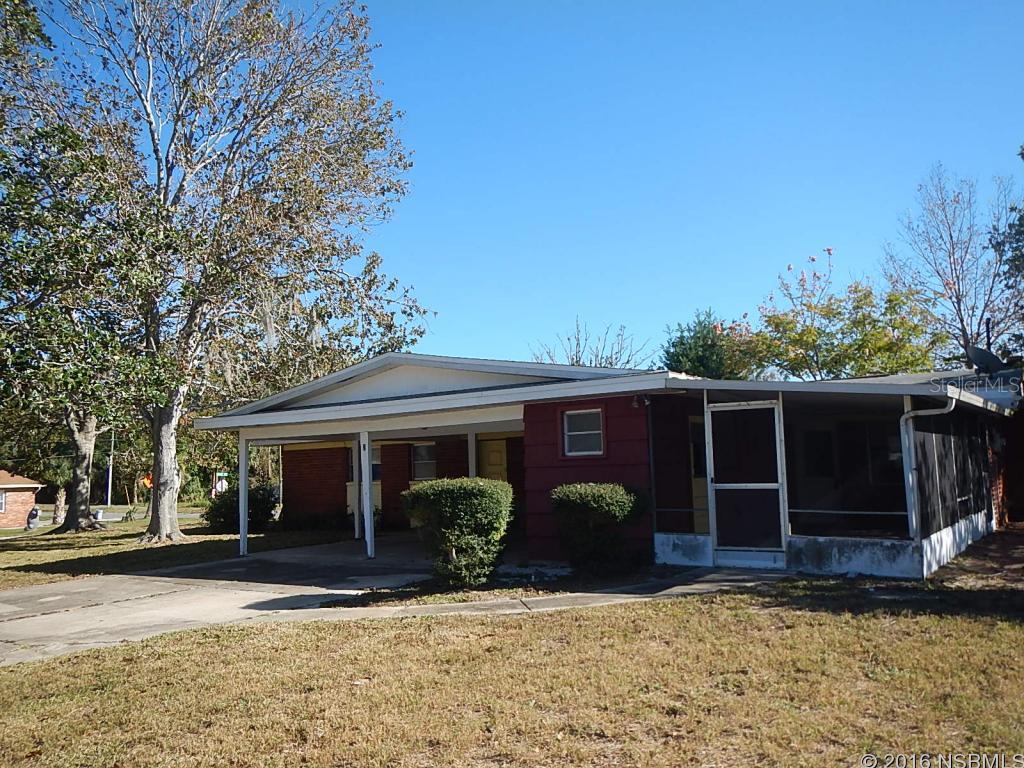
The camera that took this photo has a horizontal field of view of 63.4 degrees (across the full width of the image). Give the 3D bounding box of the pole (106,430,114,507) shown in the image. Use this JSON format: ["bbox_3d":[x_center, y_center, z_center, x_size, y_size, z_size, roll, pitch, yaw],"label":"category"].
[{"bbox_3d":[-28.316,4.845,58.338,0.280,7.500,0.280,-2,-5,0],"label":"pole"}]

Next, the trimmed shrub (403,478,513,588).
[{"bbox_3d":[-0.724,1.972,11.000,1.420,1.420,1.350,-2,-5,-4],"label":"trimmed shrub"}]

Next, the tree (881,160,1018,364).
[{"bbox_3d":[14.543,-1.847,26.526,4.800,10.535,4.800,-5,-6,29],"label":"tree"}]

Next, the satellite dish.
[{"bbox_3d":[8.478,-0.420,14.800,0.550,0.580,0.750,0,-6,-25],"label":"satellite dish"}]

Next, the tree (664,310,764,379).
[{"bbox_3d":[6.821,0.655,27.716,3.800,6.309,3.800,-3,-5,14],"label":"tree"}]

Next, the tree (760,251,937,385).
[{"bbox_3d":[10.193,-0.226,24.672,6.000,7.279,5.600,-4,-6,22],"label":"tree"}]

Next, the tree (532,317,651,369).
[{"bbox_3d":[2.762,0.862,27.722,4.200,6.182,4.200,-3,-5,6],"label":"tree"}]

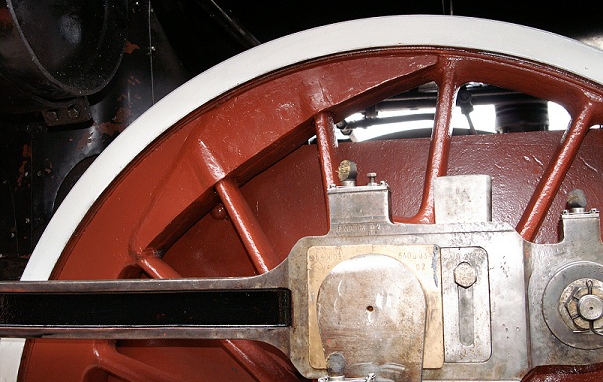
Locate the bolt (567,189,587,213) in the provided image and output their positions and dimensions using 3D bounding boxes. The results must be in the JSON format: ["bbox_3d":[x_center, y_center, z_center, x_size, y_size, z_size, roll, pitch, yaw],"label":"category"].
[{"bbox_3d":[0.485,0.017,1.237,0.034,0.041,0.032,-3,-5,27],"label":"bolt"}]

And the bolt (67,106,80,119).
[{"bbox_3d":[-0.586,-0.202,1.810,0.031,0.031,0.022,-1,-5,0],"label":"bolt"}]

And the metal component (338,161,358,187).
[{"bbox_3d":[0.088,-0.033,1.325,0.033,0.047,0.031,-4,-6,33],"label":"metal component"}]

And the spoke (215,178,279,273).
[{"bbox_3d":[-0.116,0.078,1.503,0.038,0.247,0.055,-32,-17,8],"label":"spoke"}]

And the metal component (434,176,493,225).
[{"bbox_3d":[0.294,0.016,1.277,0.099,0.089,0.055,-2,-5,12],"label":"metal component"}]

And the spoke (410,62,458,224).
[{"bbox_3d":[0.279,-0.102,1.421,0.047,0.337,0.056,8,-12,12],"label":"spoke"}]

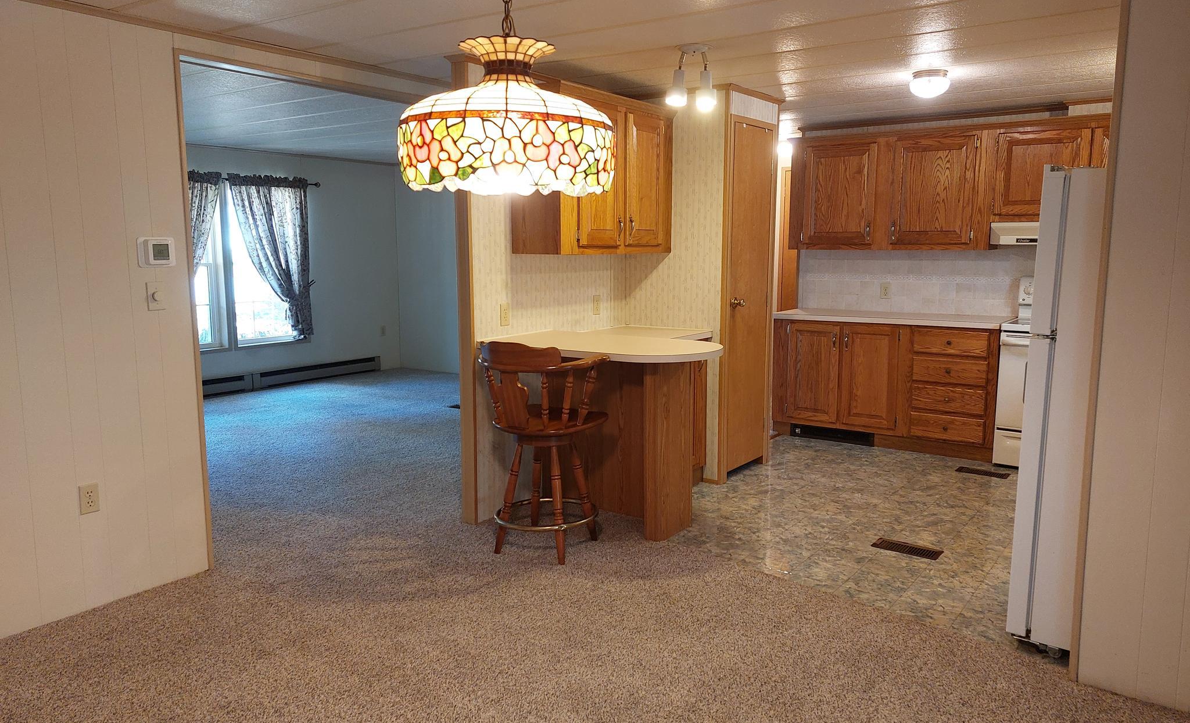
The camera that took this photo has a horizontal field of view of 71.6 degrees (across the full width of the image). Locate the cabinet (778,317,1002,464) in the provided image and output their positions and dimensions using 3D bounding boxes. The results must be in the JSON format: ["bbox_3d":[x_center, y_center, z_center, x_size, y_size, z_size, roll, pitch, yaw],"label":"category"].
[{"bbox_3d":[2.130,0.151,6.011,1.524,0.879,0.600,5,10,35],"label":"cabinet"}]

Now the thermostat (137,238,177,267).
[{"bbox_3d":[-1.793,-0.447,3.396,0.030,0.118,0.143,5,10,35],"label":"thermostat"}]

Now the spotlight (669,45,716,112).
[{"bbox_3d":[0.439,-1.280,3.741,0.220,0.290,0.160,0,8,0],"label":"spotlight"}]

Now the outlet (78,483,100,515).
[{"bbox_3d":[-1.996,0.538,3.255,0.012,0.114,0.071,5,10,35],"label":"outlet"}]

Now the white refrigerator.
[{"bbox_3d":[2.008,0.173,2.951,0.740,1.672,0.750,5,10,35],"label":"white refrigerator"}]

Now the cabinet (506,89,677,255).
[{"bbox_3d":[0.017,-1.038,4.681,0.323,0.851,1.092,5,10,35],"label":"cabinet"}]

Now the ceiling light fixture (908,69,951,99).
[{"bbox_3d":[1.743,-1.433,4.312,0.250,0.155,0.250,5,10,35],"label":"ceiling light fixture"}]

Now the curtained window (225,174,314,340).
[{"bbox_3d":[-3.204,-1.013,8.230,0.120,1.660,0.971,5,10,35],"label":"curtained window"}]

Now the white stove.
[{"bbox_3d":[3.056,0.087,5.306,0.760,1.190,0.680,5,10,35],"label":"white stove"}]

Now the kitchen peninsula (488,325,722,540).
[{"bbox_3d":[0.258,0.331,4.659,0.980,0.910,1.260,5,10,35],"label":"kitchen peninsula"}]

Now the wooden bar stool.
[{"bbox_3d":[-0.267,0.388,3.898,0.525,1.010,0.530,4,9,27],"label":"wooden bar stool"}]

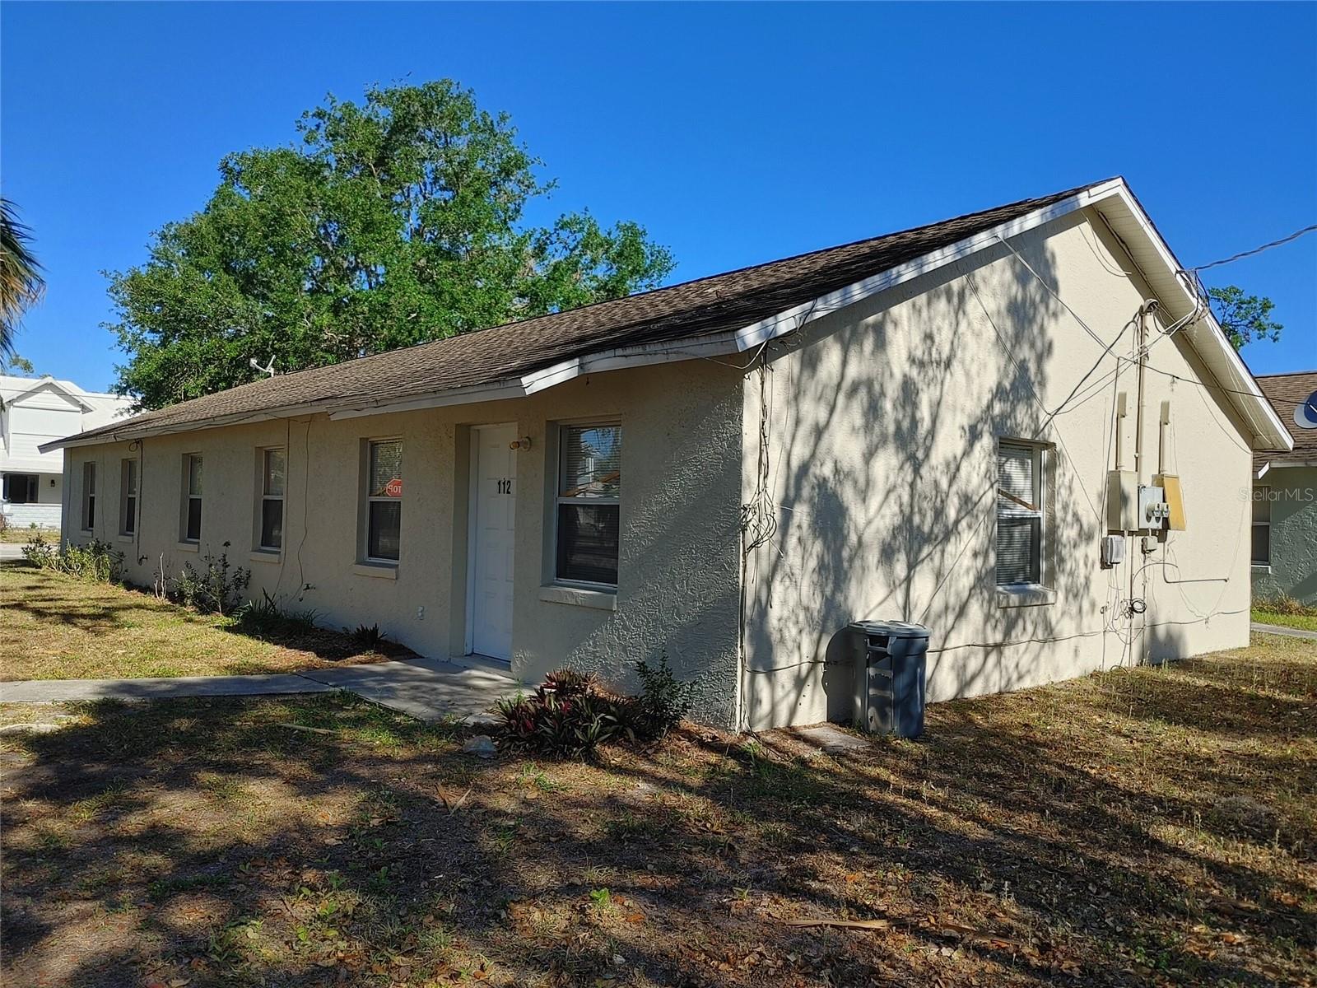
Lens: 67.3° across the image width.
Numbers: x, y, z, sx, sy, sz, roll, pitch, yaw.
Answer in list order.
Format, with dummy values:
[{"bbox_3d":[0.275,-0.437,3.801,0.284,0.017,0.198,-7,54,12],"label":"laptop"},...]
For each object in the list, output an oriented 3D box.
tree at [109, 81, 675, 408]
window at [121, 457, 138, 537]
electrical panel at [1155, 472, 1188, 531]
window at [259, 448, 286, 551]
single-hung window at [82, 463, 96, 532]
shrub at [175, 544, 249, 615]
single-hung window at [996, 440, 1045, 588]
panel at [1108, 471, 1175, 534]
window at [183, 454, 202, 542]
[{"bbox_3d":[-8.237,-5.503,30.496,17.300,14.542,15.500,2,-1,-15],"label":"tree"},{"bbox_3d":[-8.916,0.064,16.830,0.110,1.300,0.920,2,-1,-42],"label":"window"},{"bbox_3d":[5.448,0.101,10.566,0.400,0.590,0.170,2,-1,-42],"label":"electrical panel"},{"bbox_3d":[-4.733,0.065,12.378,0.100,1.280,0.960,3,-2,-42],"label":"window"},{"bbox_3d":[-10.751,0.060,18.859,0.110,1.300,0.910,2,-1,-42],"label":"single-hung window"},{"bbox_3d":[-5.629,1.043,12.470,0.680,0.880,0.880,2,-1,-42],"label":"shrub"},{"bbox_3d":[3.176,0.192,8.795,0.970,1.300,0.100,2,-1,-42],"label":"single-hung window"},{"bbox_3d":[4.893,0.087,10.014,1.010,0.620,0.240,3,-2,-42],"label":"panel"},{"bbox_3d":[-6.760,0.059,14.644,0.100,1.280,0.960,3,-2,-42],"label":"window"}]

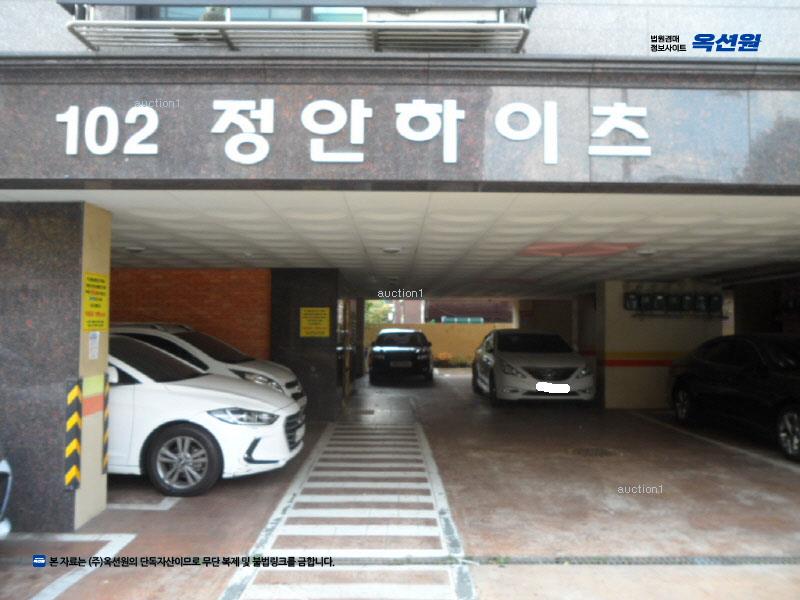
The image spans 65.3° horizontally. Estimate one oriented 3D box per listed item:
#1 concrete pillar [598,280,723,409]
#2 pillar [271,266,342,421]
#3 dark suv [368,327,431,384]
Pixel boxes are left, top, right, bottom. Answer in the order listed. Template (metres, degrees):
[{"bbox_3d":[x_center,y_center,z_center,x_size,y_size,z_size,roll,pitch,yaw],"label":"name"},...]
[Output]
[{"bbox_3d":[4.904,0.847,11.860,2.191,2.386,0.500,0,-3,0],"label":"concrete pillar"},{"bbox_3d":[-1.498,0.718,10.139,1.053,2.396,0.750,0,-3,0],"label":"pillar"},{"bbox_3d":[0.025,1.577,18.624,1.750,1.450,4.550,0,-3,0],"label":"dark suv"}]

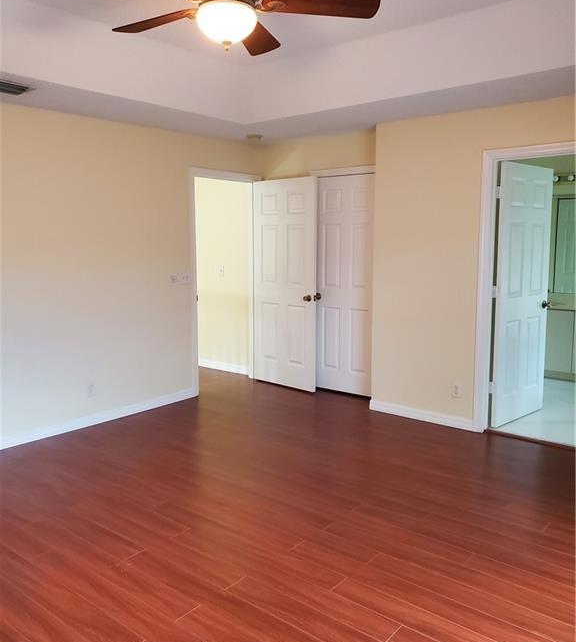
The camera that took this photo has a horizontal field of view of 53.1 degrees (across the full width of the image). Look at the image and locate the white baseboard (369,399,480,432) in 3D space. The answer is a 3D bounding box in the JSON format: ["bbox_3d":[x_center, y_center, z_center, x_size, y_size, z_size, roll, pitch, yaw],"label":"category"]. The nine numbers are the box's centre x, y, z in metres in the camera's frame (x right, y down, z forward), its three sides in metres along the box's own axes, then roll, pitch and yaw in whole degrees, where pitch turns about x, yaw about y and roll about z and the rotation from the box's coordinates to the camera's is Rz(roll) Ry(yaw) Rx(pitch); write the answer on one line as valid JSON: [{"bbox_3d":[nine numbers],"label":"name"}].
[{"bbox_3d":[1.081,0.785,4.778,0.960,0.083,0.020,7,10,40],"label":"white baseboard"}]

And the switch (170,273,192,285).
[{"bbox_3d":[-0.961,-0.378,5.239,0.020,0.115,0.240,7,10,40],"label":"switch"}]

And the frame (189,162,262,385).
[{"bbox_3d":[-0.627,-0.383,5.724,0.140,2.140,0.925,7,10,40],"label":"frame"}]

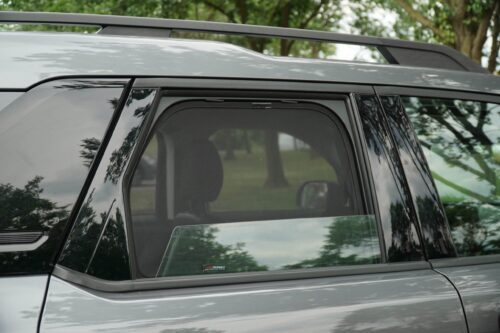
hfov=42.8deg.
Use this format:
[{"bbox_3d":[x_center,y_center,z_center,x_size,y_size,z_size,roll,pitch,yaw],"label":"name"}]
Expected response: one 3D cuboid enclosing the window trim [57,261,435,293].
[{"bbox_3d":[0.029,0.244,1.545,0.964,0.069,0.042,-1,2,-20],"label":"window trim"}]

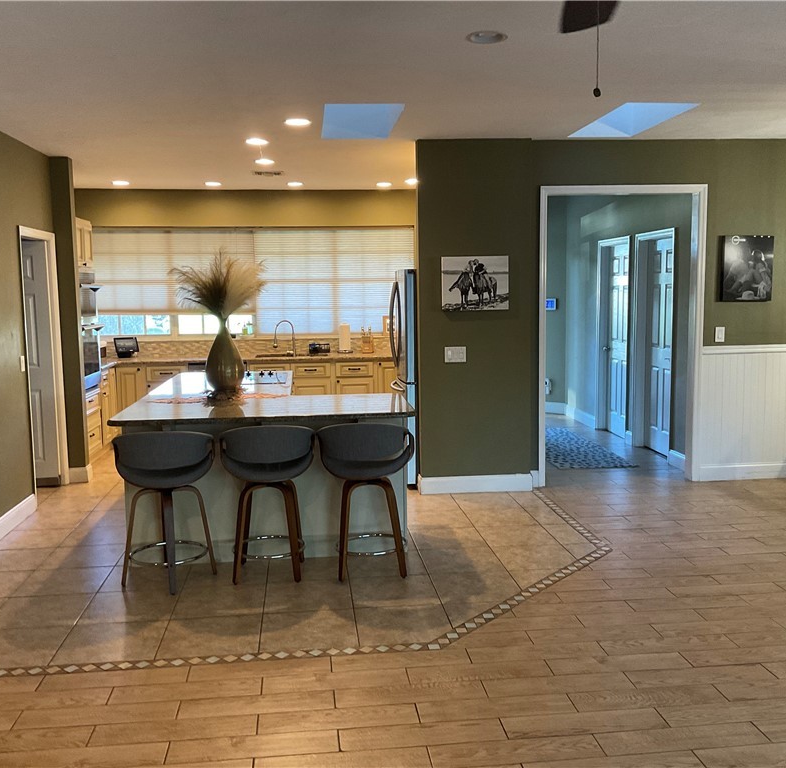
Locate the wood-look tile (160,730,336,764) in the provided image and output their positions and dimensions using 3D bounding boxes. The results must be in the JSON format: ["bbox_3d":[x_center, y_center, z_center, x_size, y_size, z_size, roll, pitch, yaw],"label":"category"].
[{"bbox_3d":[-0.494,1.296,3.057,0.602,0.010,0.154,-2,6,-6],"label":"wood-look tile"}]

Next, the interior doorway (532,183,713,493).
[{"bbox_3d":[1.818,-0.378,6.903,1.354,2.385,0.160,-2,7,-6],"label":"interior doorway"}]

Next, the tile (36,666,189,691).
[{"bbox_3d":[-1.173,1.250,3.626,0.607,0.010,0.153,-2,6,-6],"label":"tile"}]

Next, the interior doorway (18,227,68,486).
[{"bbox_3d":[-2.839,-0.150,6.875,0.130,2.130,0.920,-2,6,-6],"label":"interior doorway"}]

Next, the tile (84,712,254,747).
[{"bbox_3d":[-0.813,1.297,3.204,0.606,0.011,0.153,-2,7,-6],"label":"tile"}]

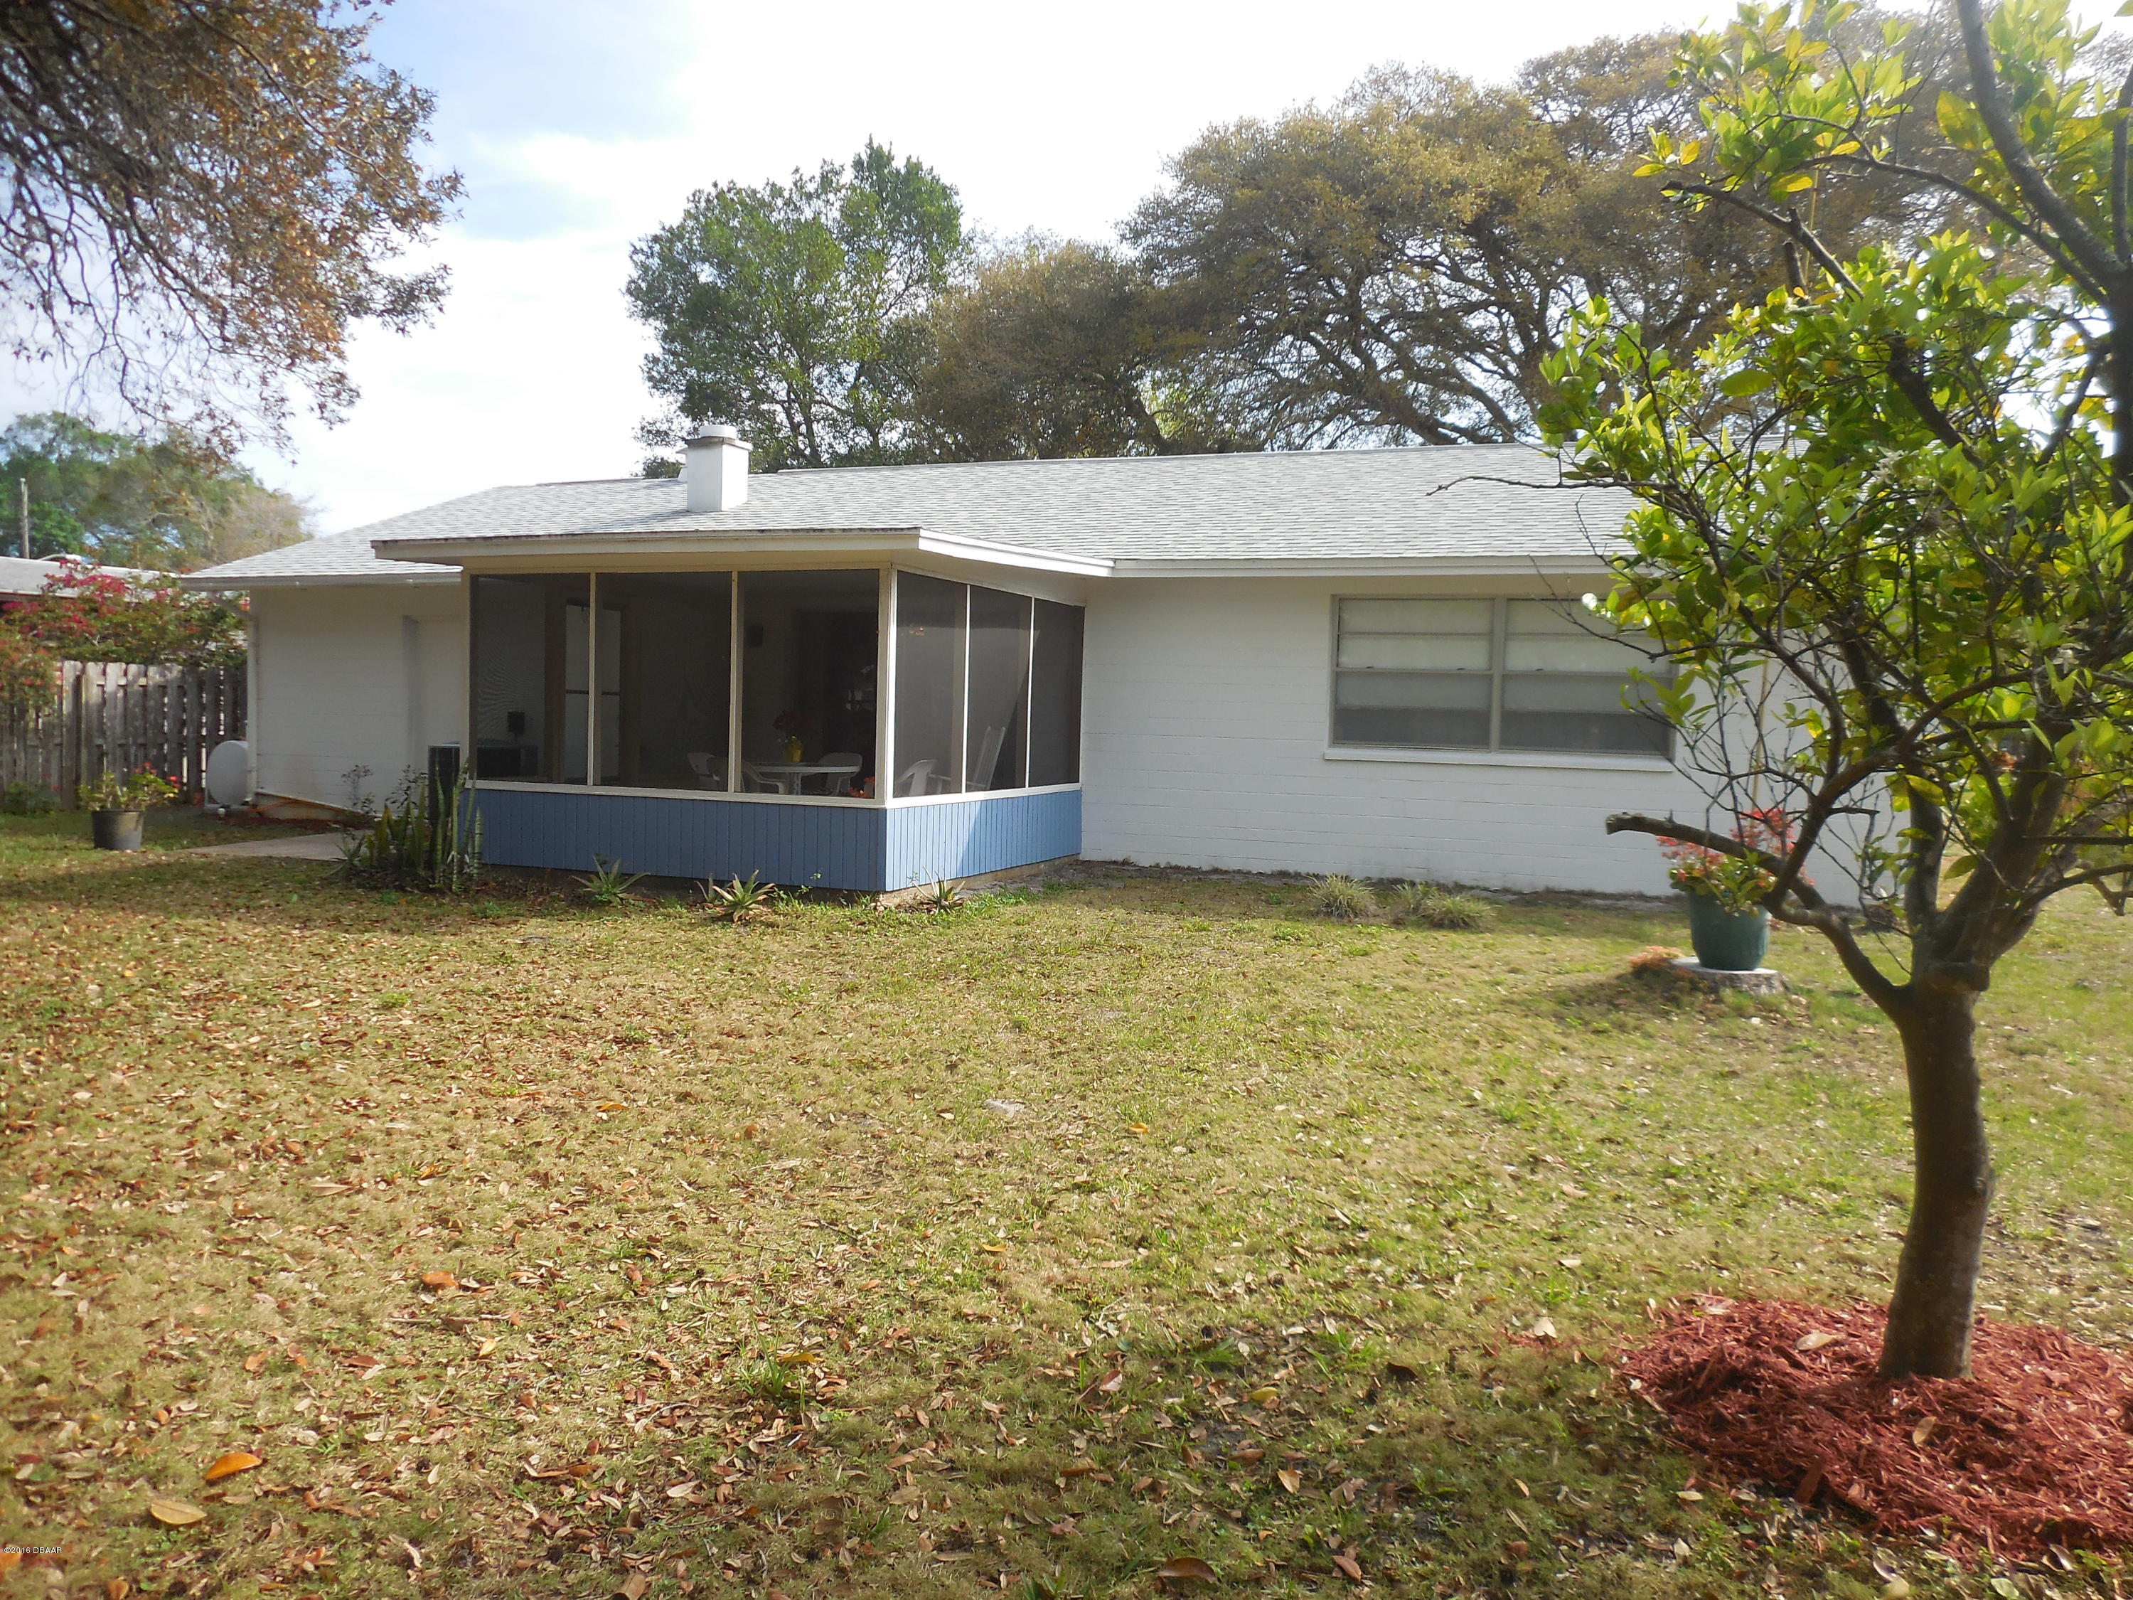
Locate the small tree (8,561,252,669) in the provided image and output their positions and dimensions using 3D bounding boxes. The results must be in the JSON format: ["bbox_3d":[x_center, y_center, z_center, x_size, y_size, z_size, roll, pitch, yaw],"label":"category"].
[{"bbox_3d":[-12.791,-1.636,20.852,2.300,3.225,3.700,3,4,22],"label":"small tree"}]

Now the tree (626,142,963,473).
[{"bbox_3d":[-6.008,-7.481,34.163,7.900,13.880,7.700,1,3,-10],"label":"tree"}]

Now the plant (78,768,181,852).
[{"bbox_3d":[-8.215,0.085,13.500,0.880,0.739,0.780,-1,4,-31],"label":"plant"}]

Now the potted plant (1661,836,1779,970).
[{"bbox_3d":[3.478,0.497,8.150,0.690,0.811,0.650,3,4,23],"label":"potted plant"}]

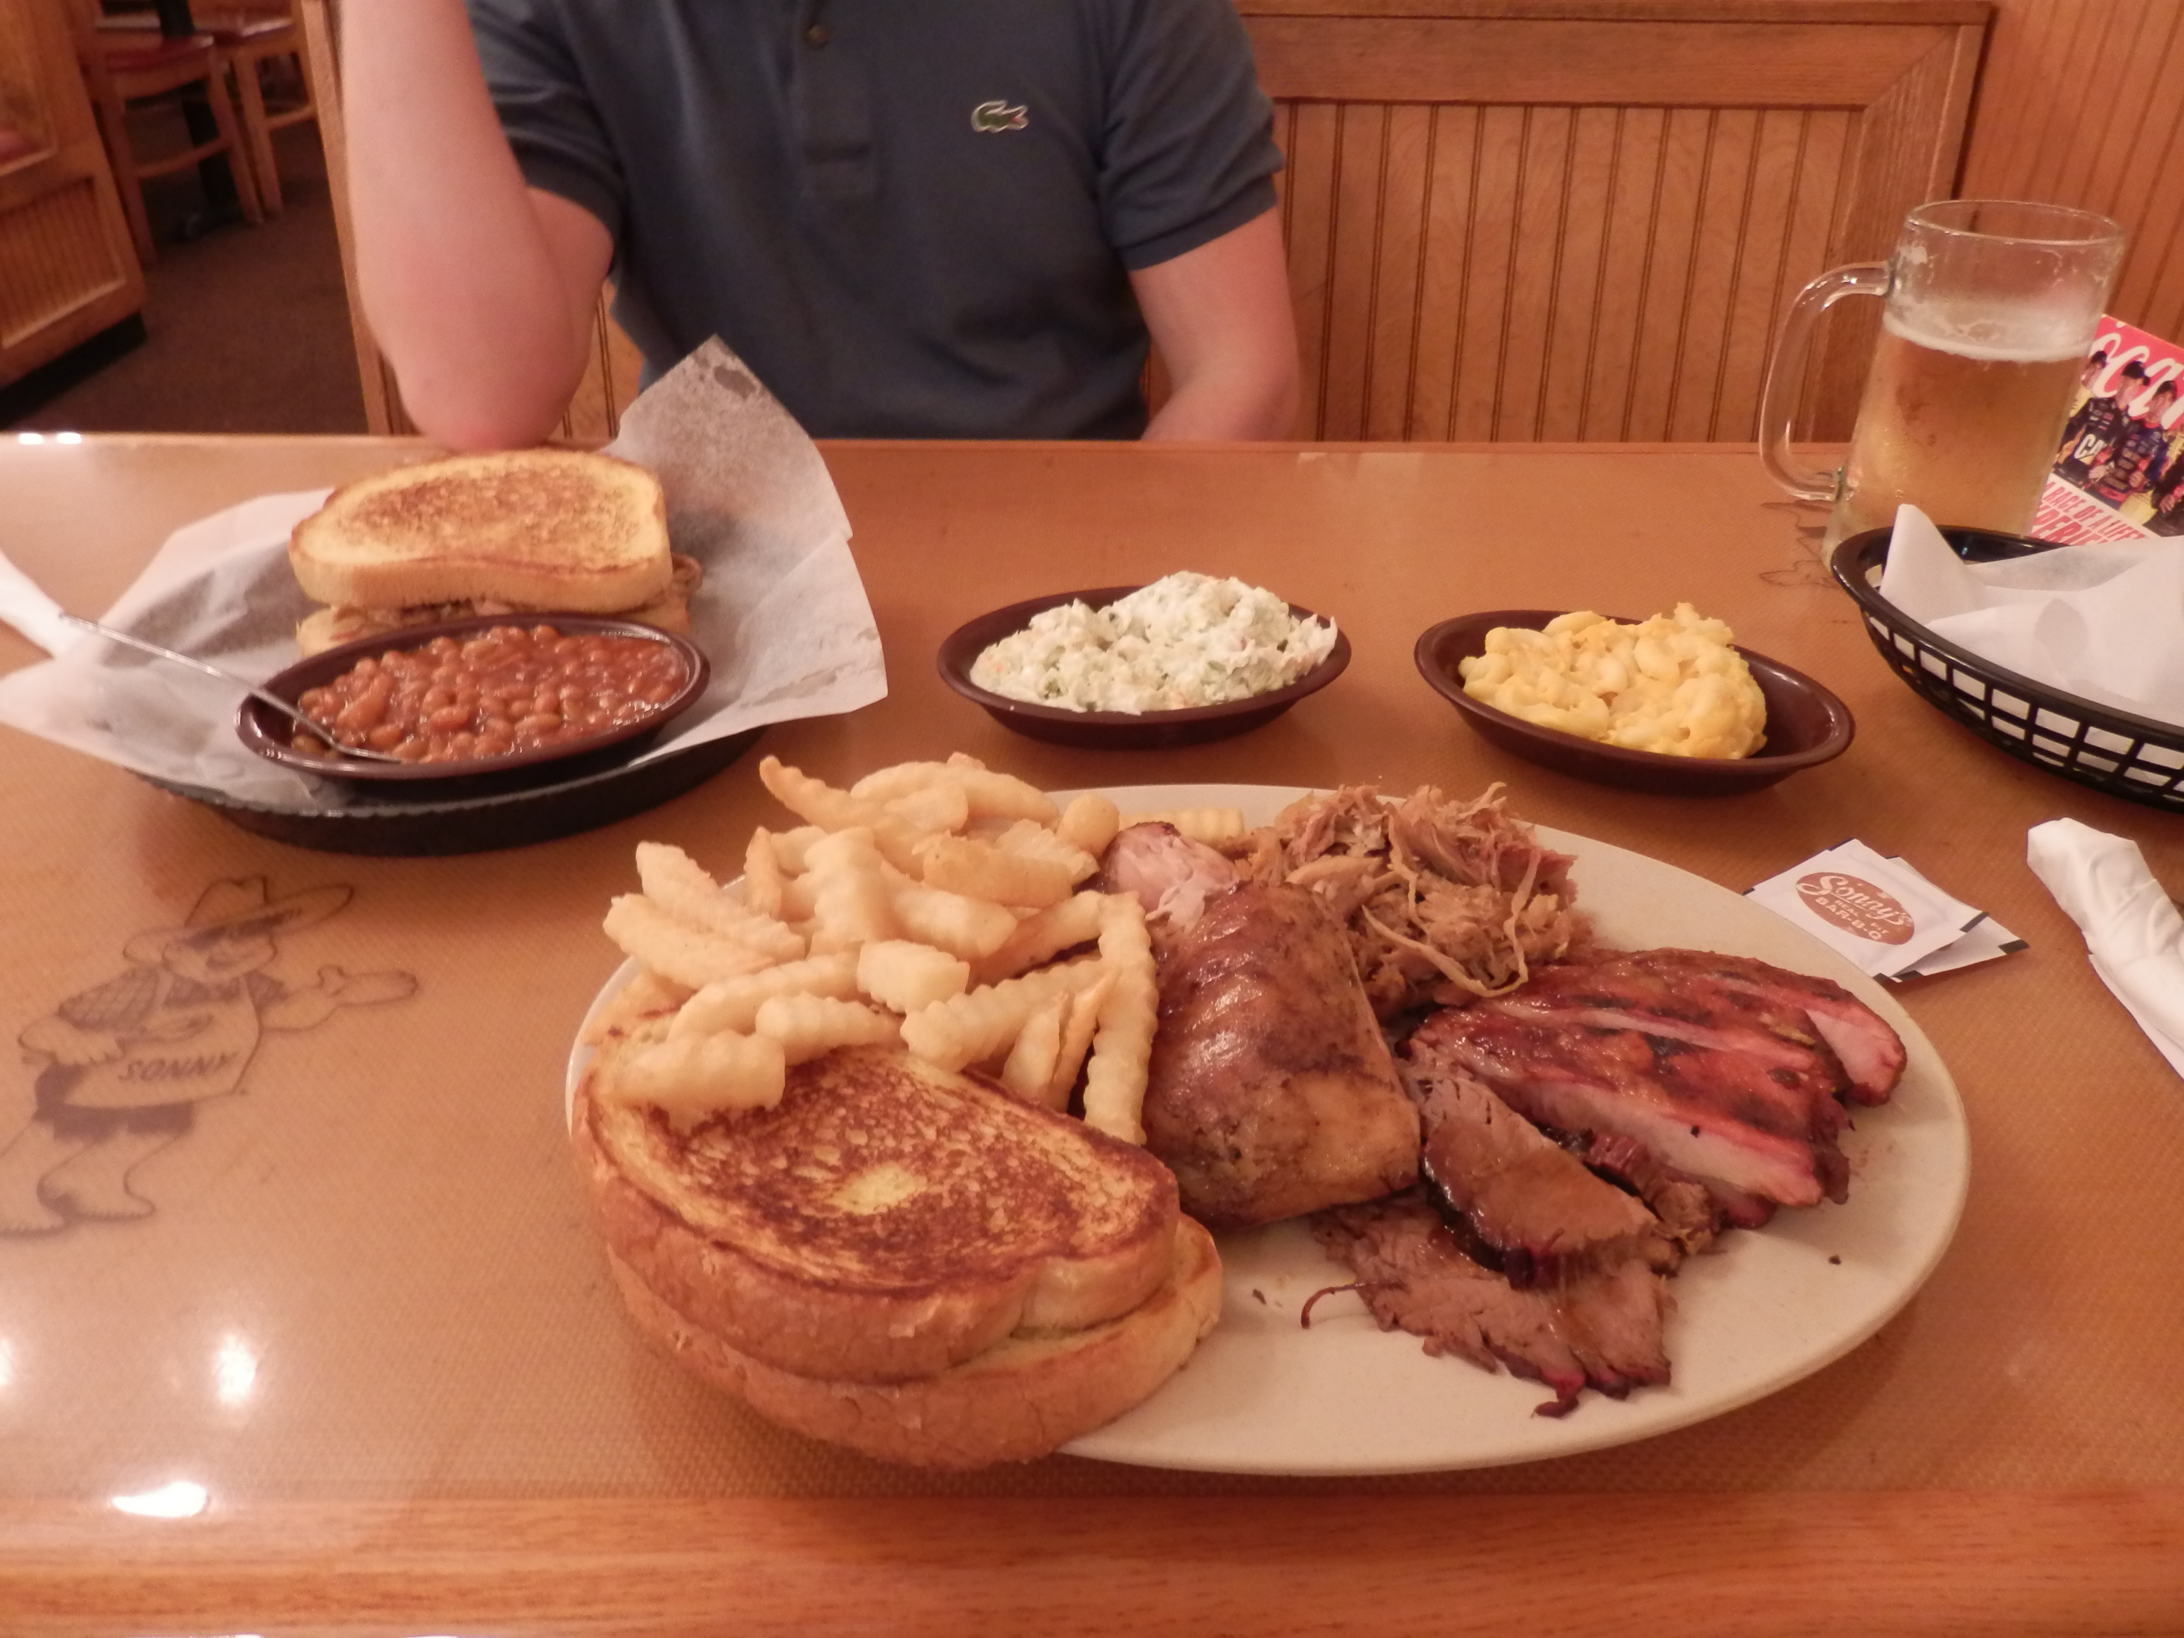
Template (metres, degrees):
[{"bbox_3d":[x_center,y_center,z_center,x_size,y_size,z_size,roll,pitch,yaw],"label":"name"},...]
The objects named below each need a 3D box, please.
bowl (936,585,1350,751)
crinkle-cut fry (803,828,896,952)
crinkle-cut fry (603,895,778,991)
[{"bbox_3d":[0.021,-0.052,0.607,0.156,0.030,0.116,-3,33,-5],"label":"bowl"},{"bbox_3d":[-0.064,0.019,0.419,0.017,0.014,0.041,-6,41,-9],"label":"crinkle-cut fry"},{"bbox_3d":[-0.109,0.034,0.431,0.046,0.012,0.014,12,34,7],"label":"crinkle-cut fry"}]

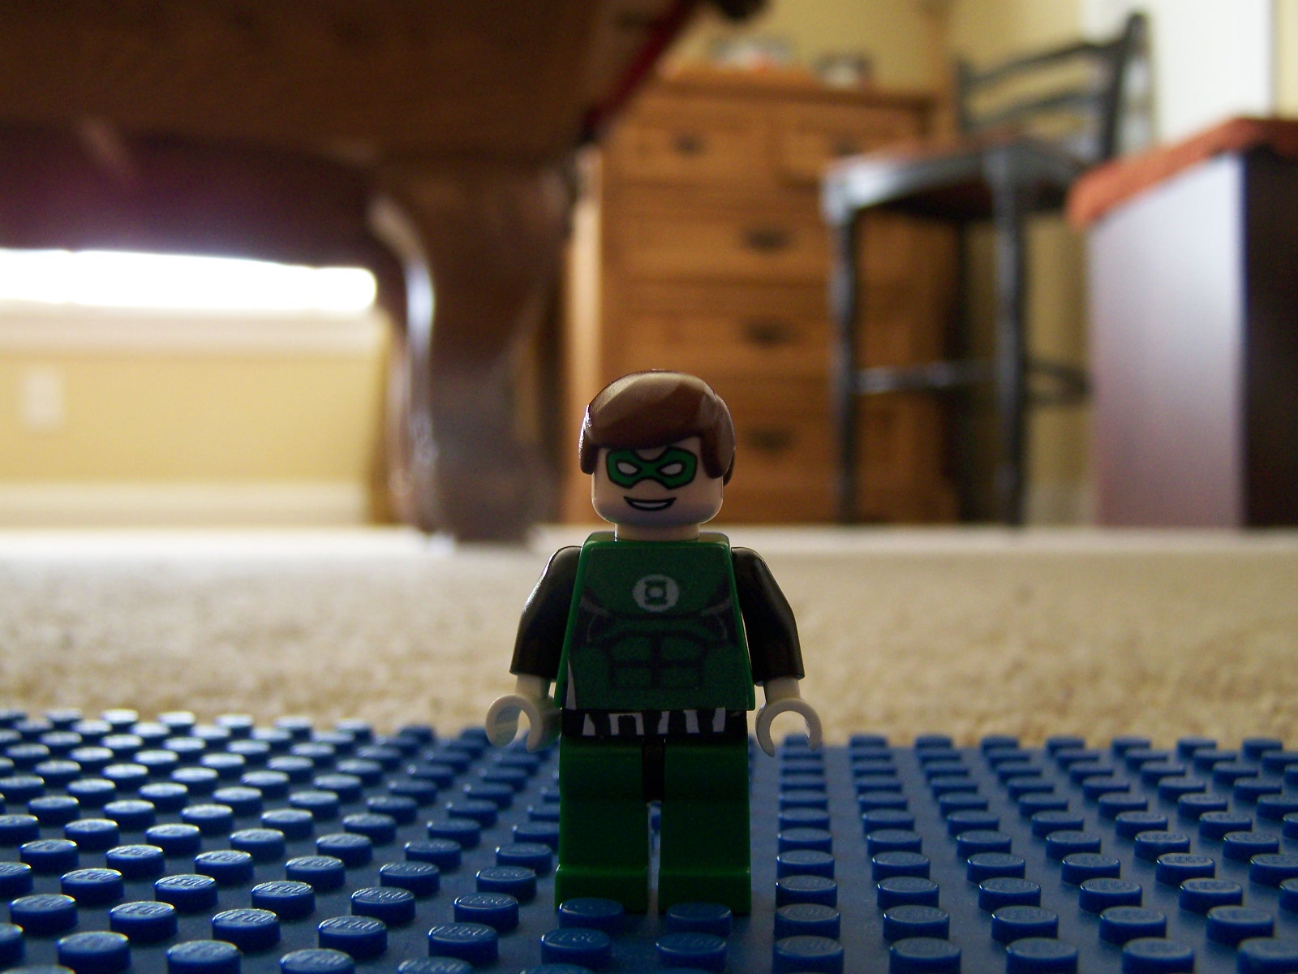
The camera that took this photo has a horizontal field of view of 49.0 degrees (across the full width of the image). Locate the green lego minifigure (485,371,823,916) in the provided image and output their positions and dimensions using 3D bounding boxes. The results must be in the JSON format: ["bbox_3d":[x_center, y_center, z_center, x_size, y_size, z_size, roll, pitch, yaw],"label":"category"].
[{"bbox_3d":[0.001,0.012,0.115,0.026,0.043,0.013,1,-1,5],"label":"green lego minifigure"}]

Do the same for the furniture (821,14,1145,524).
[{"bbox_3d":[0.615,-0.412,2.635,0.400,0.980,0.460,-1,-1,42],"label":"furniture"}]

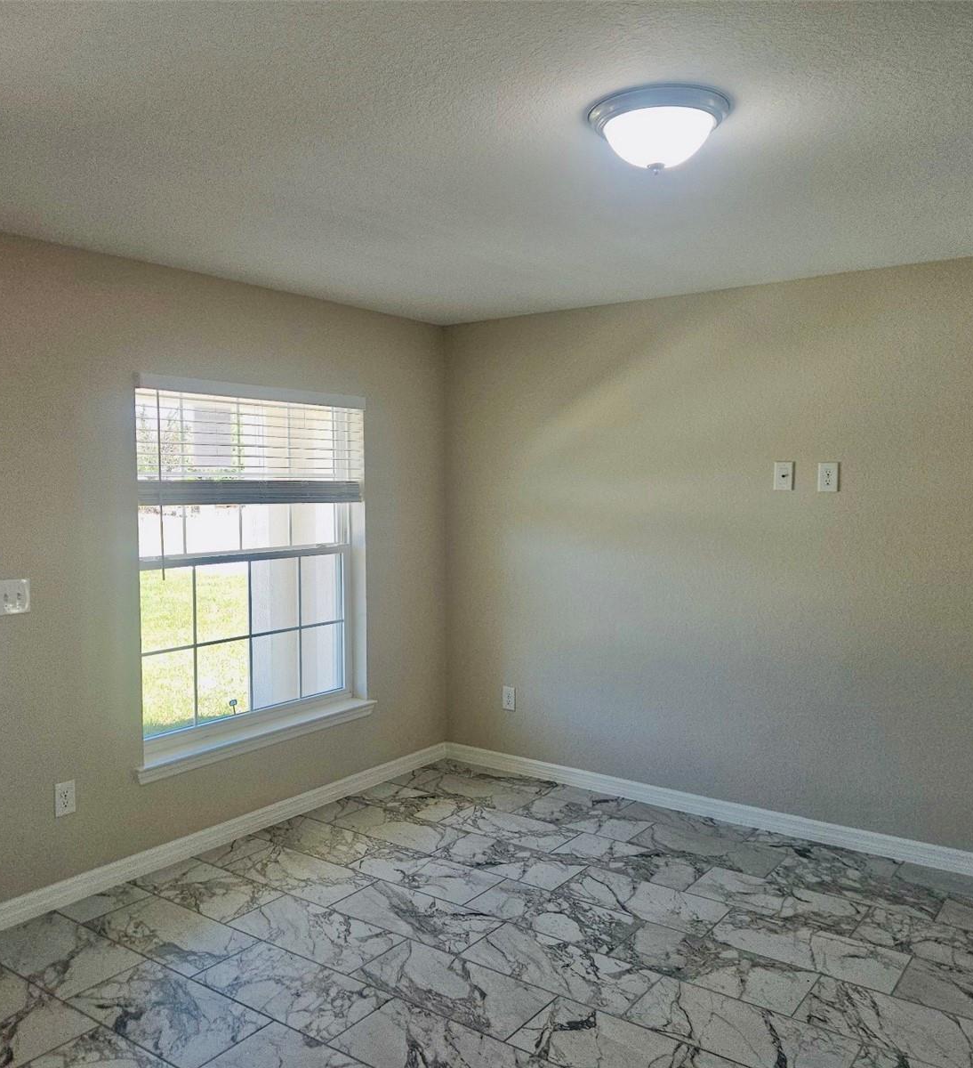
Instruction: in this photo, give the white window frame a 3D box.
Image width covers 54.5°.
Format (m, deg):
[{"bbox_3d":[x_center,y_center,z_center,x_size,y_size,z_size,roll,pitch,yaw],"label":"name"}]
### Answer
[{"bbox_3d":[-1.029,0.152,4.308,0.140,1.625,1.377,2,4,36],"label":"white window frame"}]

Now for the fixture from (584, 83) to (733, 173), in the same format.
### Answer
[{"bbox_3d":[0.405,-0.918,2.224,0.330,0.142,0.330,0,3,0],"label":"fixture"}]

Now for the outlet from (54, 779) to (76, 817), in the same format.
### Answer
[{"bbox_3d":[-1.570,0.991,3.538,0.010,0.124,0.078,2,4,36],"label":"outlet"}]

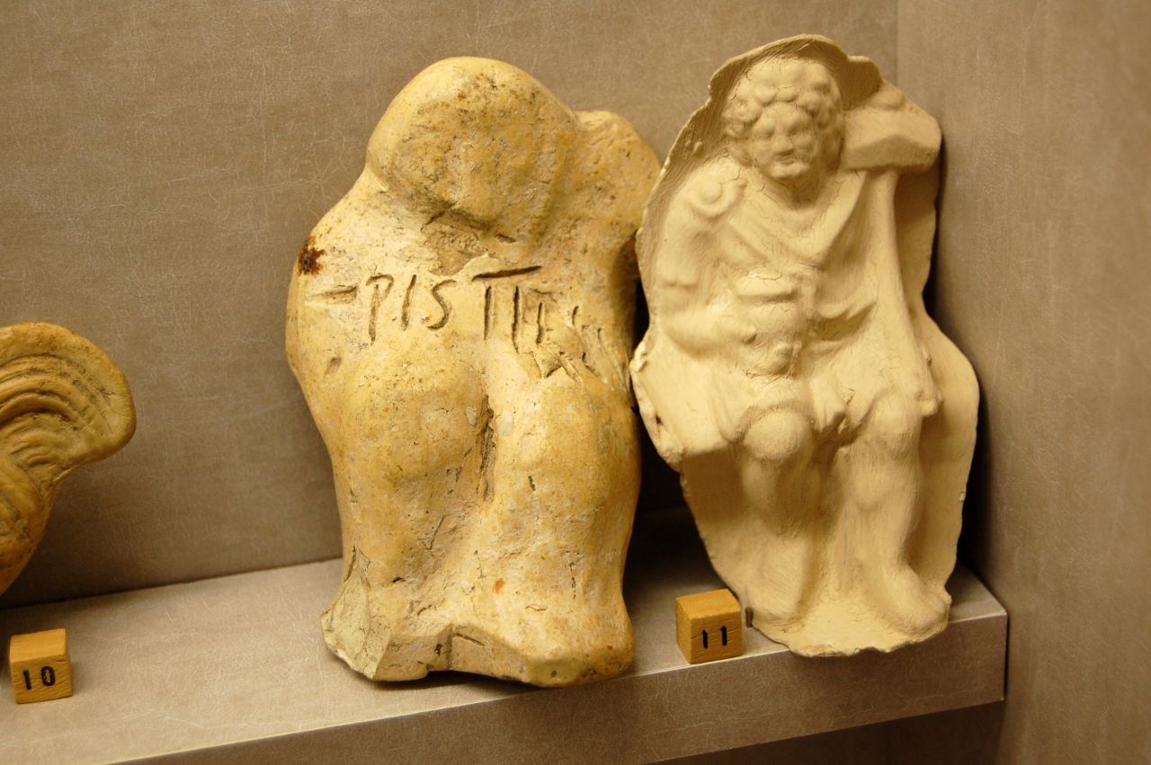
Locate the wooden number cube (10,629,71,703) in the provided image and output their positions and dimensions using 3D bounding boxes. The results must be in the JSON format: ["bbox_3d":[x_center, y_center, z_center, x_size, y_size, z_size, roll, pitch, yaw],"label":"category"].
[{"bbox_3d":[-0.155,0.082,0.639,0.015,0.014,0.015,-7,25,-10],"label":"wooden number cube"}]

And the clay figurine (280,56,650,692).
[{"bbox_3d":[-0.027,-0.010,0.612,0.100,0.168,0.068,-3,14,0],"label":"clay figurine"}]

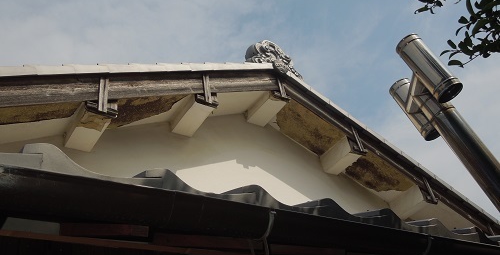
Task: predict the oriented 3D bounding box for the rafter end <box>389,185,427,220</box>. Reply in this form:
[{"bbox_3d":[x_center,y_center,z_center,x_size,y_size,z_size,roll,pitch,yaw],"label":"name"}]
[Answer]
[{"bbox_3d":[1.738,0.845,4.847,0.172,0.204,0.400,17,-50,-30],"label":"rafter end"}]

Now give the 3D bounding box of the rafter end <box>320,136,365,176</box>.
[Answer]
[{"bbox_3d":[0.971,0.304,4.722,0.172,0.200,0.400,17,-50,-30],"label":"rafter end"}]

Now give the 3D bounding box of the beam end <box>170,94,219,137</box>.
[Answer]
[{"bbox_3d":[-0.486,-0.131,3.811,0.184,0.191,0.400,17,-50,-30],"label":"beam end"}]

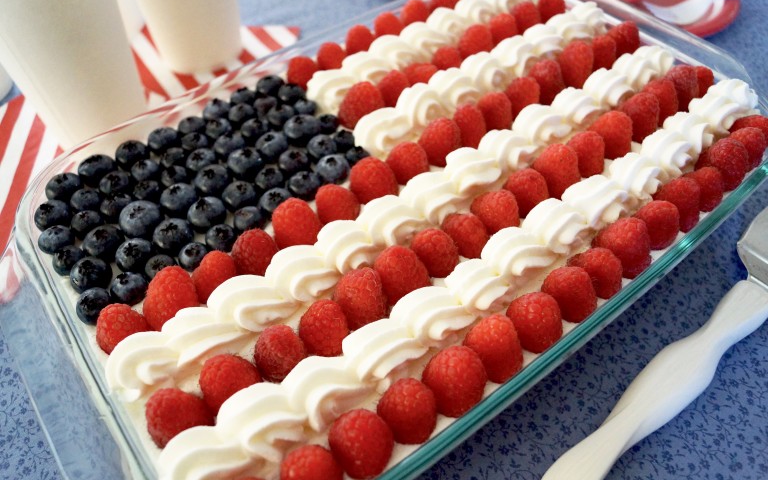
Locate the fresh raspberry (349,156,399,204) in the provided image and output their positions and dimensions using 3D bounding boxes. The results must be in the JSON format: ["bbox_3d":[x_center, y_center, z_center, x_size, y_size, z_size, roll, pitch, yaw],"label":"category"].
[{"bbox_3d":[-0.005,-0.028,0.269,0.022,0.023,0.022,-1,54,1],"label":"fresh raspberry"}]

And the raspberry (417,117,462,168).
[{"bbox_3d":[0.027,-0.048,0.280,0.021,0.024,0.021,-2,52,3],"label":"raspberry"}]

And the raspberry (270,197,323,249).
[{"bbox_3d":[-0.037,-0.007,0.245,0.021,0.023,0.021,-1,52,2],"label":"raspberry"}]

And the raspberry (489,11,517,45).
[{"bbox_3d":[0.072,-0.127,0.346,0.017,0.018,0.017,-2,53,3],"label":"raspberry"}]

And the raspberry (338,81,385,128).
[{"bbox_3d":[-0.011,-0.068,0.291,0.023,0.024,0.023,-1,52,2],"label":"raspberry"}]

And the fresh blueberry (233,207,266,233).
[{"bbox_3d":[-0.062,-0.010,0.265,0.013,0.011,0.013,-1,54,1],"label":"fresh blueberry"}]

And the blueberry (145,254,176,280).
[{"bbox_3d":[-0.093,0.012,0.239,0.012,0.010,0.012,-2,53,2],"label":"blueberry"}]

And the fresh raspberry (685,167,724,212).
[{"bbox_3d":[0.138,-0.021,0.248,0.017,0.021,0.017,-32,57,-18],"label":"fresh raspberry"}]

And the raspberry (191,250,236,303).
[{"bbox_3d":[-0.068,0.015,0.229,0.019,0.022,0.019,-1,54,2],"label":"raspberry"}]

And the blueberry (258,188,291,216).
[{"bbox_3d":[-0.049,-0.017,0.257,0.014,0.012,0.014,-1,54,2],"label":"blueberry"}]

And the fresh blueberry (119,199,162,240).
[{"bbox_3d":[-0.108,-0.009,0.256,0.017,0.014,0.017,-1,52,2],"label":"fresh blueberry"}]

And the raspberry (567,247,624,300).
[{"bbox_3d":[0.087,0.013,0.236,0.021,0.022,0.021,-1,54,1],"label":"raspberry"}]

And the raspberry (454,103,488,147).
[{"bbox_3d":[0.042,-0.054,0.281,0.018,0.022,0.018,-3,53,4],"label":"raspberry"}]

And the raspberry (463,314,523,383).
[{"bbox_3d":[0.039,0.037,0.204,0.022,0.023,0.022,-2,53,2],"label":"raspberry"}]

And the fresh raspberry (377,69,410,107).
[{"bbox_3d":[0.006,-0.080,0.297,0.017,0.017,0.017,-2,53,2],"label":"fresh raspberry"}]

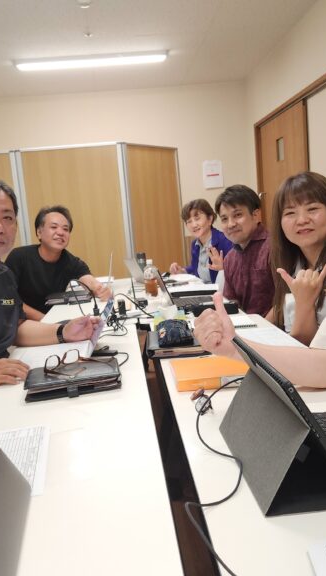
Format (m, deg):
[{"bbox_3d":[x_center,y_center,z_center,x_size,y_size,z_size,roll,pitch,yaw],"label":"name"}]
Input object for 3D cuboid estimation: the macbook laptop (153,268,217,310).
[{"bbox_3d":[0.111,-0.015,2.525,0.272,0.197,0.305,-6,7,-4],"label":"macbook laptop"}]

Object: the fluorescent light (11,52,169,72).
[{"bbox_3d":[-0.583,-1.887,4.275,1.250,0.065,0.170,-6,7,-4],"label":"fluorescent light"}]

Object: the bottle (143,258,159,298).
[{"bbox_3d":[-0.065,-0.060,2.939,0.072,0.212,0.072,-6,7,-4],"label":"bottle"}]

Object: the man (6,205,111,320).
[{"bbox_3d":[-0.638,0.190,2.800,0.720,1.260,0.620,0,9,35],"label":"man"}]

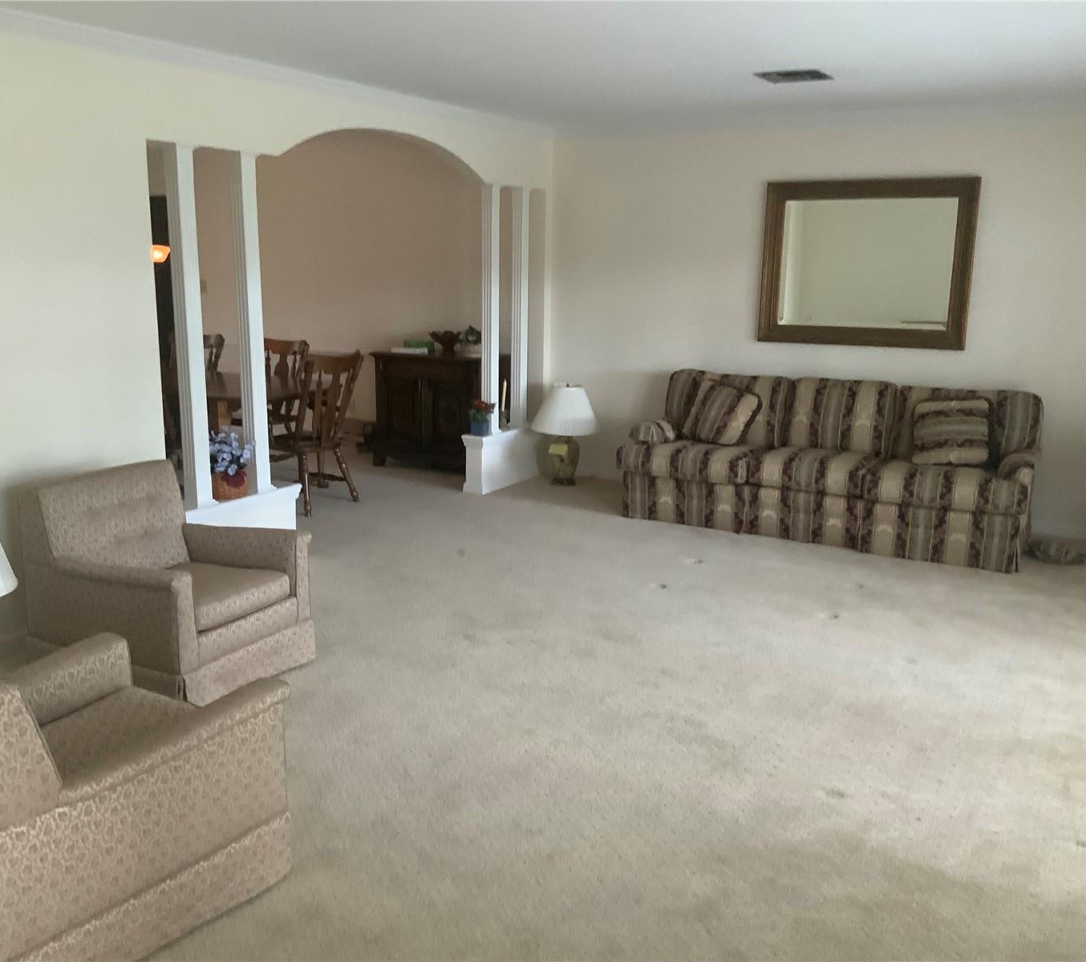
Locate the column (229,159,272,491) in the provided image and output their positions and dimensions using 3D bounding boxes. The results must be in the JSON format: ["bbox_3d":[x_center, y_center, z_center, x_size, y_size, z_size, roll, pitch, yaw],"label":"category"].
[{"bbox_3d":[-1.446,-0.754,5.307,0.088,1.655,0.097,7,13,30],"label":"column"}]

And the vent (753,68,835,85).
[{"bbox_3d":[1.237,-1.974,5.265,0.305,0.020,0.295,7,13,30],"label":"vent"}]

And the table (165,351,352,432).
[{"bbox_3d":[-2.198,-0.290,7.169,1.800,0.740,1.030,7,13,30],"label":"table"}]

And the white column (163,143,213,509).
[{"bbox_3d":[-1.640,-0.690,4.985,0.088,1.655,0.097,7,13,30],"label":"white column"}]

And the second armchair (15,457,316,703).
[{"bbox_3d":[-1.408,0.363,4.067,0.830,0.725,0.680,7,13,30],"label":"second armchair"}]

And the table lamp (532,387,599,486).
[{"bbox_3d":[0.155,-0.318,7.561,0.460,0.680,0.460,0,12,0],"label":"table lamp"}]

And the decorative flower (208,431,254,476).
[{"bbox_3d":[-1.560,-0.146,5.324,0.240,0.240,0.250,7,13,30],"label":"decorative flower"}]

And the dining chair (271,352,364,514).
[{"bbox_3d":[-1.486,-0.317,6.807,0.550,0.955,0.500,7,13,30],"label":"dining chair"}]

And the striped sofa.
[{"bbox_3d":[1.664,-0.146,6.327,2.260,0.850,0.930,7,13,30],"label":"striped sofa"}]

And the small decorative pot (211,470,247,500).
[{"bbox_3d":[-1.562,0.011,5.356,0.180,0.135,0.180,0,12,0],"label":"small decorative pot"}]

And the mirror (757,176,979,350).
[{"bbox_3d":[1.951,-1.317,6.548,1.265,0.995,0.050,7,13,30],"label":"mirror"}]

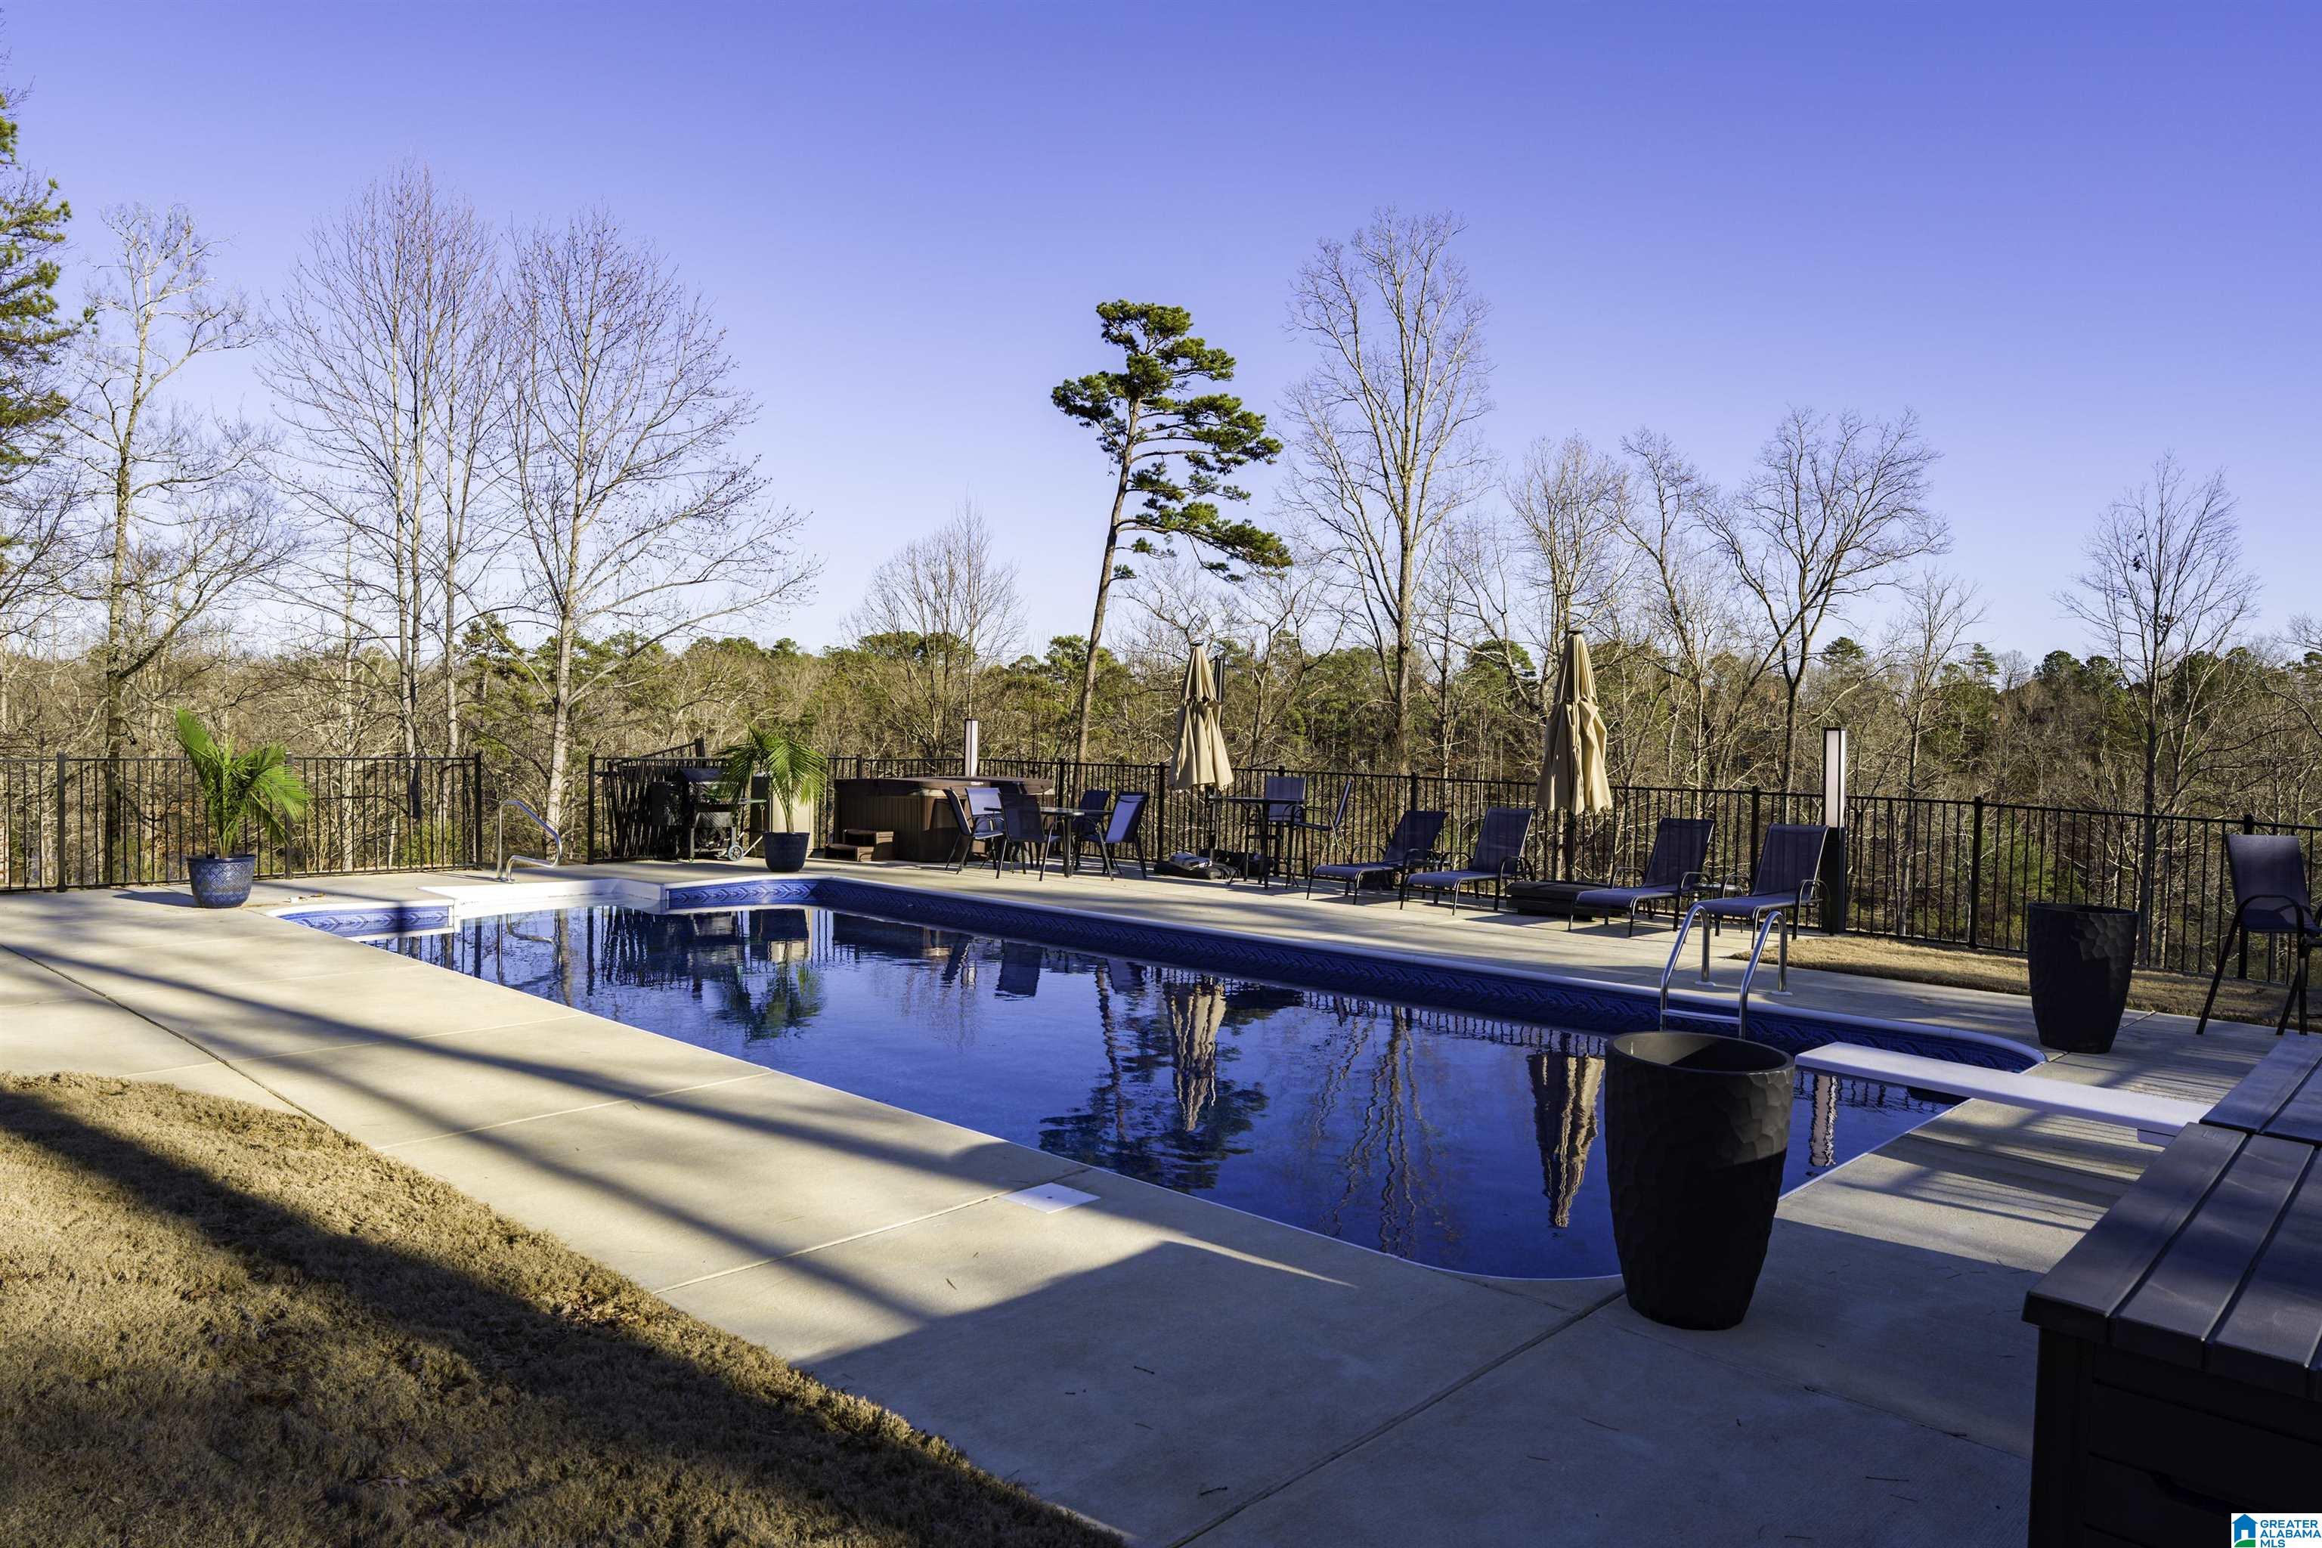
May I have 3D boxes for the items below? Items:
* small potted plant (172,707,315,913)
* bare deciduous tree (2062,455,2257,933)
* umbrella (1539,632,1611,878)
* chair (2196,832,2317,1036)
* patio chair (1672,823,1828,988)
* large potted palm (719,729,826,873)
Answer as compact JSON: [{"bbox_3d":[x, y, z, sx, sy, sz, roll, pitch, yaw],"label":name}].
[{"bbox_3d":[-7.895,0.302,13.272,1.030,1.620,0.980,0,2,-31],"label":"small potted plant"},{"bbox_3d":[14.193,-0.735,22.000,2.450,7.608,2.450,2,2,33],"label":"bare deciduous tree"},{"bbox_3d":[3.732,0.030,14.039,0.640,2.550,0.640,1,2,0],"label":"umbrella"},{"bbox_3d":[6.342,0.955,8.649,0.600,1.140,0.720,1,2,-12],"label":"chair"},{"bbox_3d":[4.967,0.905,12.868,0.650,0.920,1.560,3,3,44],"label":"patio chair"},{"bbox_3d":[-4.235,0.271,17.038,1.150,1.580,1.100,1,2,-14],"label":"large potted palm"}]

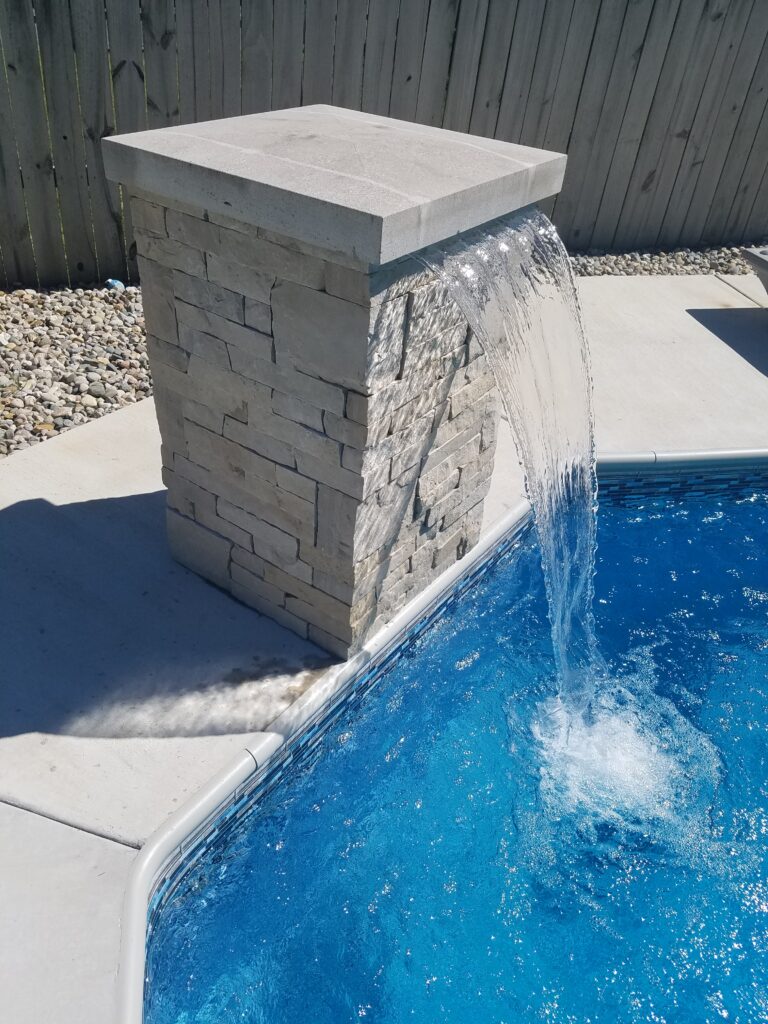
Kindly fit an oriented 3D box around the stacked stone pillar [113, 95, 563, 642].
[{"bbox_3d":[-0.106,-0.304,1.817,0.649,1.027,0.649,26,42,26],"label":"stacked stone pillar"}]

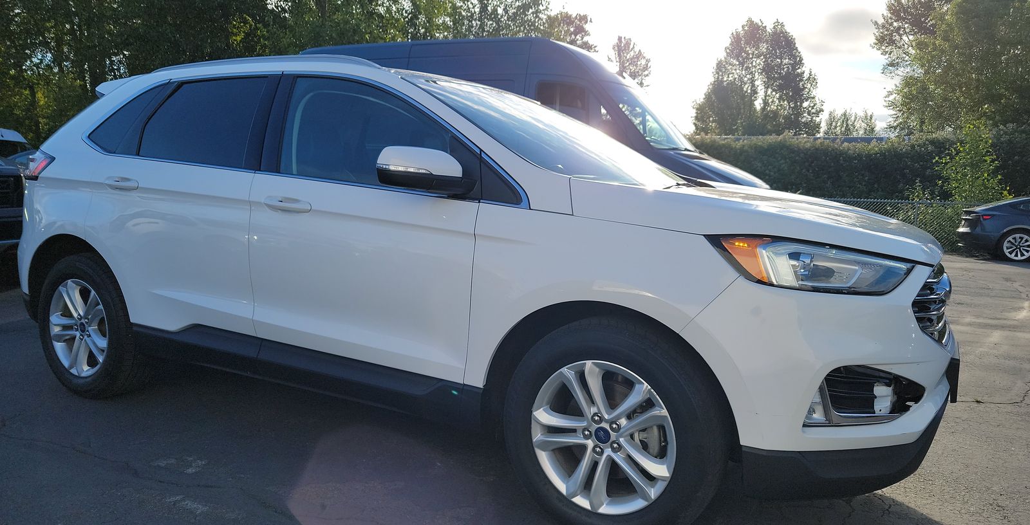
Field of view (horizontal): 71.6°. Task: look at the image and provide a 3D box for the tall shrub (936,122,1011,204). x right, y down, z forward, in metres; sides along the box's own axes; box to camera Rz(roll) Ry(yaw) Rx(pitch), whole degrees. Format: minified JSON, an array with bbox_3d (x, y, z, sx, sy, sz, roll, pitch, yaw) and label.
[{"bbox_3d":[10.909,-1.845,17.000,1.674,3.015,1.590,6,7,33],"label":"tall shrub"}]

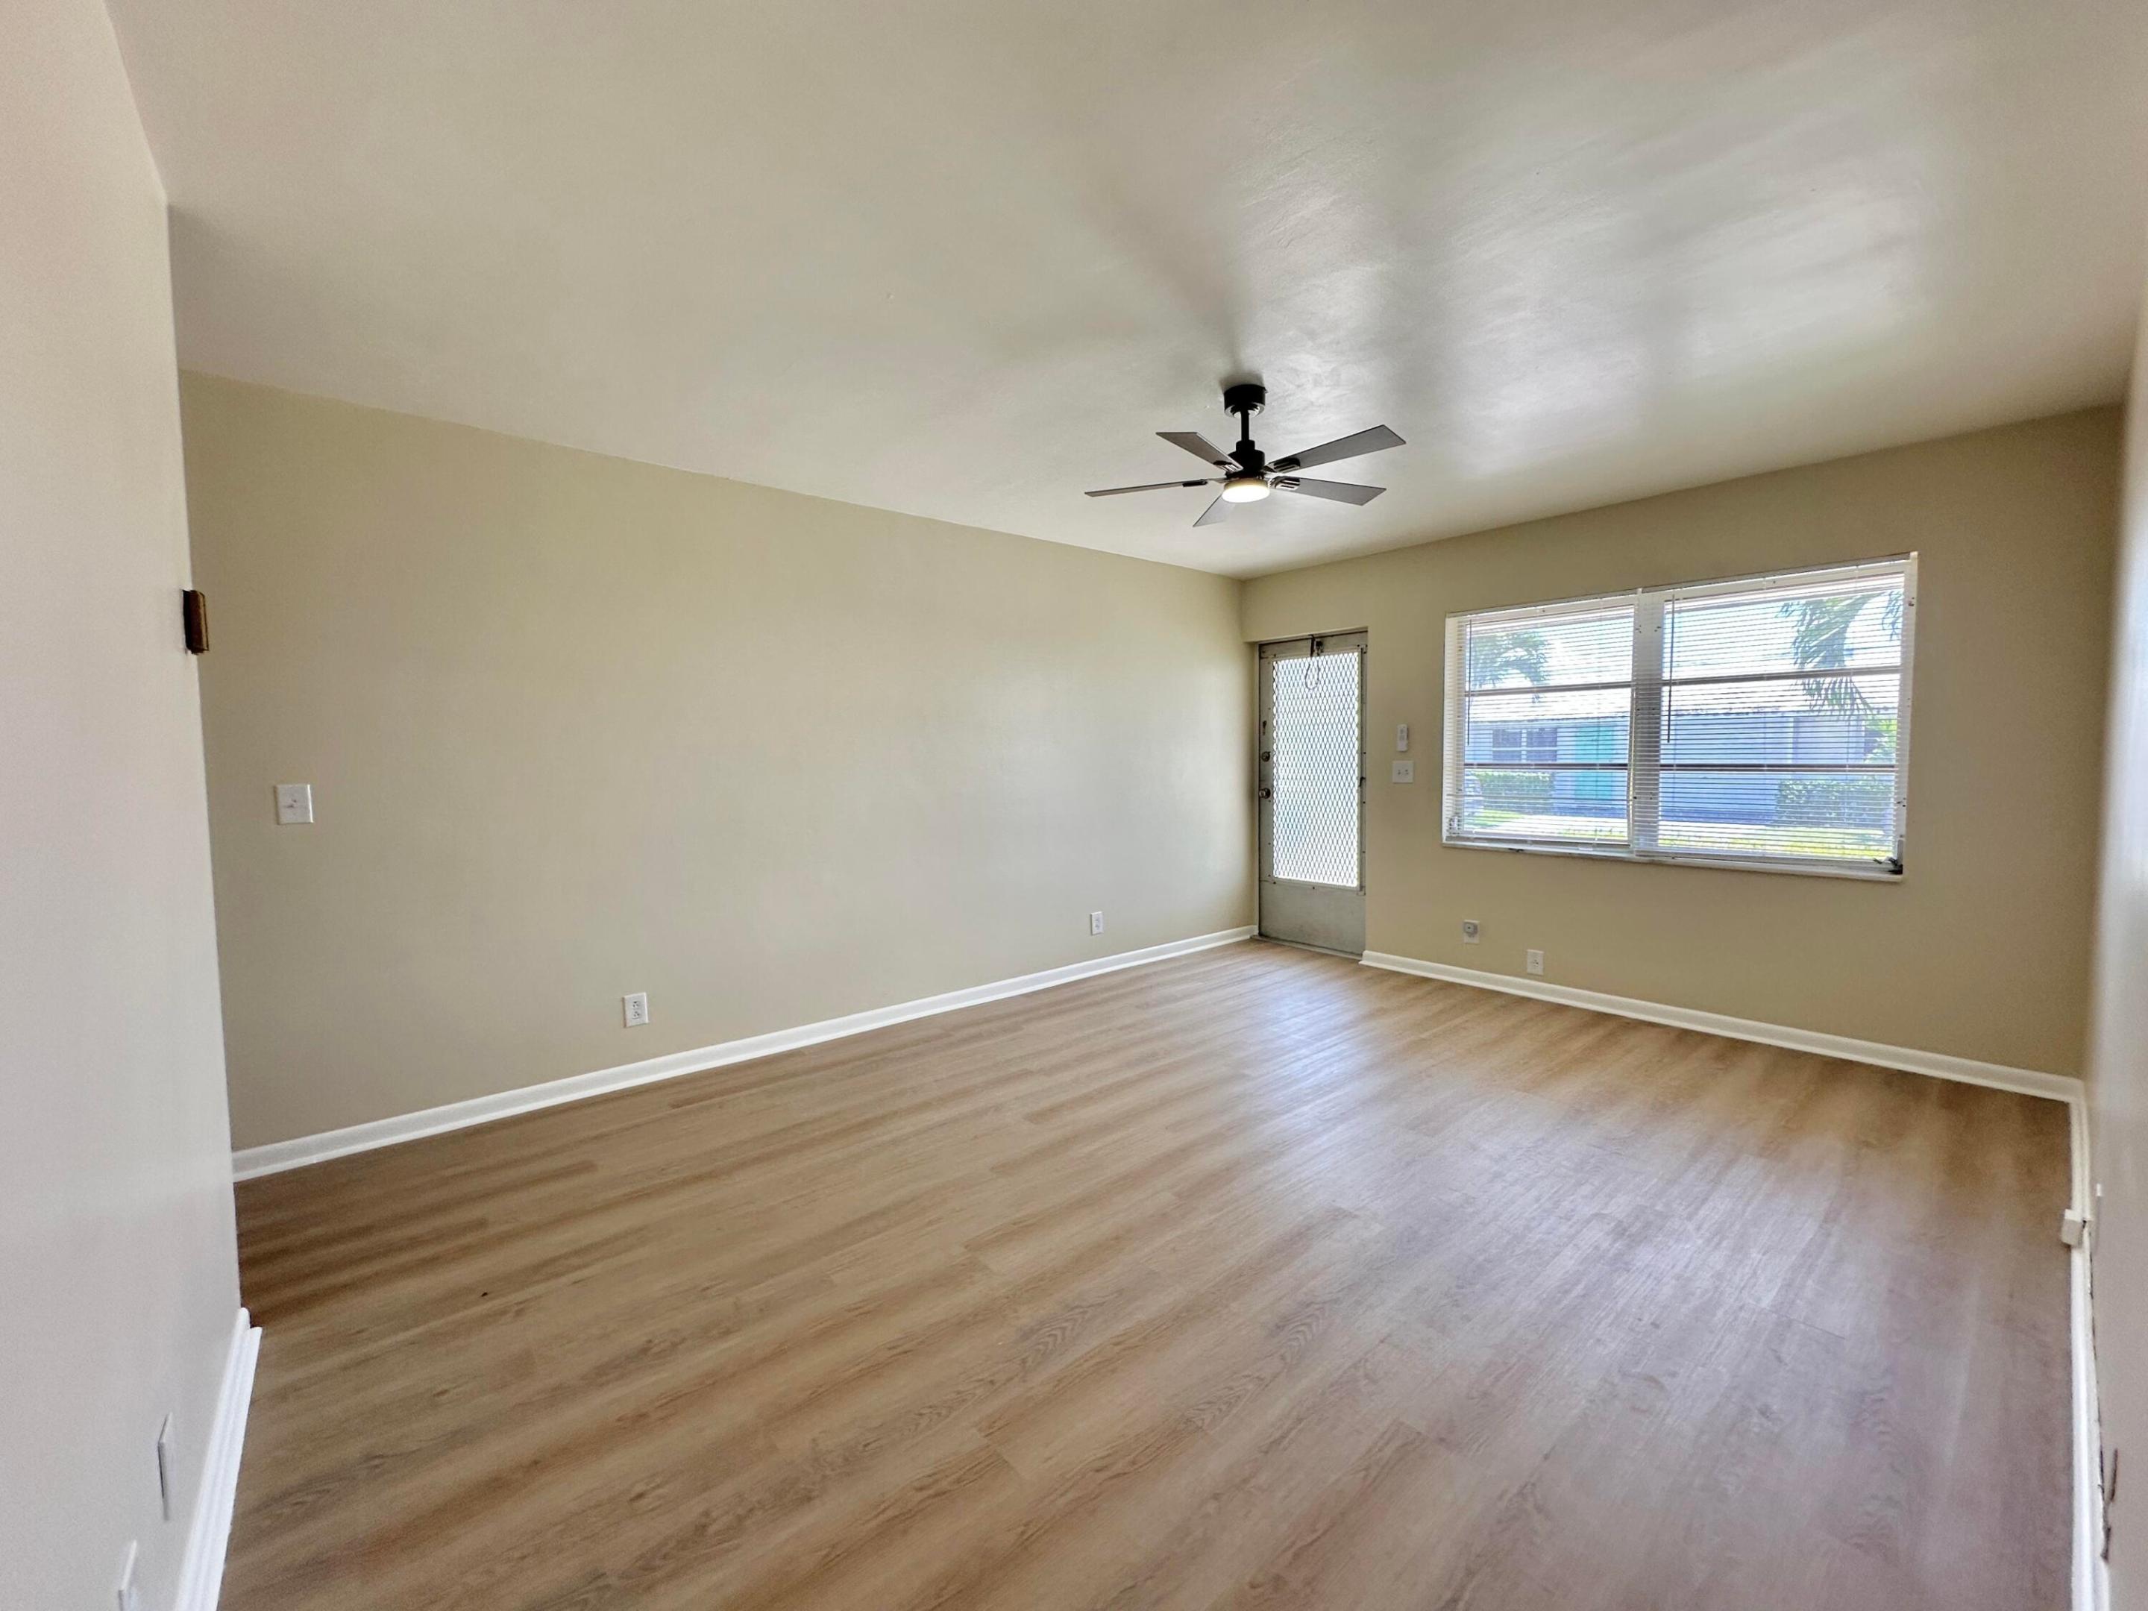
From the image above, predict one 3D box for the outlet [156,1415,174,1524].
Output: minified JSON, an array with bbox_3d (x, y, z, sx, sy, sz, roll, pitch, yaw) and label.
[{"bbox_3d":[-1.271,0.927,1.224,0.012,0.115,0.073,-4,5,-40],"label":"outlet"}]

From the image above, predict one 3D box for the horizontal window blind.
[{"bbox_3d":[2.703,-0.374,4.162,0.100,1.287,1.880,-3,4,-41],"label":"horizontal window blind"}]

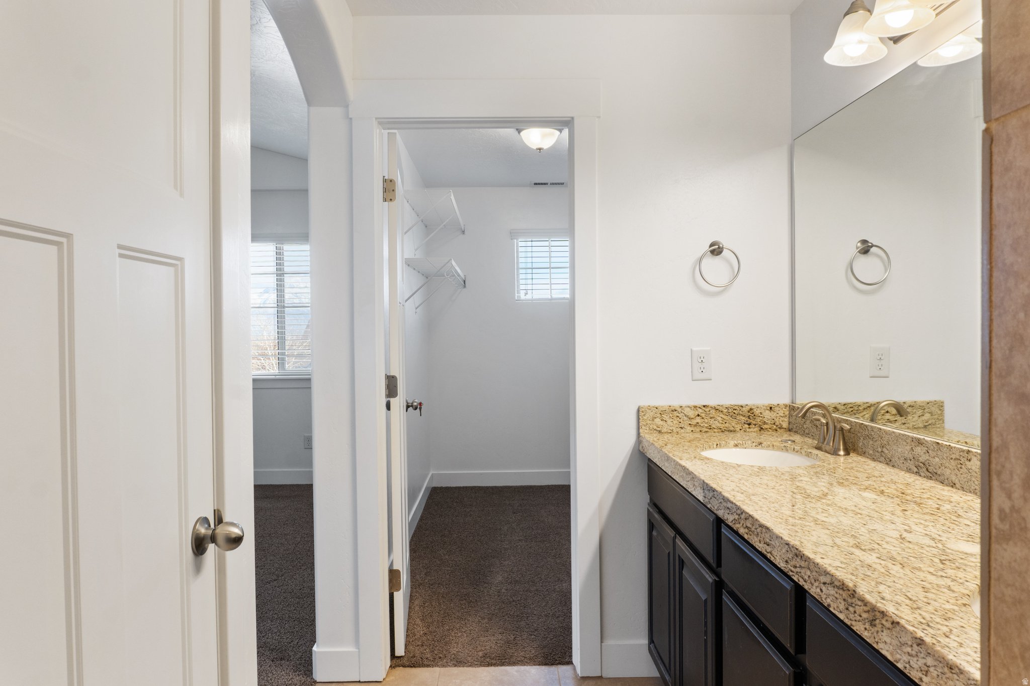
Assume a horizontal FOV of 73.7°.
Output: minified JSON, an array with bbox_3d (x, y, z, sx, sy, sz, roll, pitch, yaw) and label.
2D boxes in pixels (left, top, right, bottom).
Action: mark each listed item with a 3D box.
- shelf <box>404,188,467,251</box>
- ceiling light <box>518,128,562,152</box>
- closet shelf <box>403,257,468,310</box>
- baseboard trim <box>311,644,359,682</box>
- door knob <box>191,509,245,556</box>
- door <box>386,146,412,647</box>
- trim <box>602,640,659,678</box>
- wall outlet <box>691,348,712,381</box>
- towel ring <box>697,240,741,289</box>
[{"bbox_3d":[-0.545,-0.782,4.872,0.303,0.323,1.450,-1,1,-1],"label":"shelf"},{"bbox_3d":[0.141,-1.160,3.913,0.275,0.150,0.275,-1,1,-1],"label":"ceiling light"},{"bbox_3d":[-0.540,-0.374,4.879,0.303,0.320,1.450,-1,1,-1],"label":"closet shelf"},{"bbox_3d":[-0.659,1.189,2.538,0.170,0.123,0.024,-1,1,-1],"label":"baseboard trim"},{"bbox_3d":[-0.512,0.338,1.202,0.071,0.068,0.068,-1,1,-1],"label":"door knob"},{"bbox_3d":[-0.502,0.199,3.008,0.036,2.030,0.711,-1,1,-7],"label":"door"},{"bbox_3d":[0.438,1.175,2.549,0.222,0.129,0.015,-1,1,-1],"label":"trim"},{"bbox_3d":[0.691,0.080,2.537,0.072,0.117,0.008,-1,1,-1],"label":"wall outlet"},{"bbox_3d":[0.742,-0.288,2.503,0.152,0.174,0.063,-1,1,-1],"label":"towel ring"}]

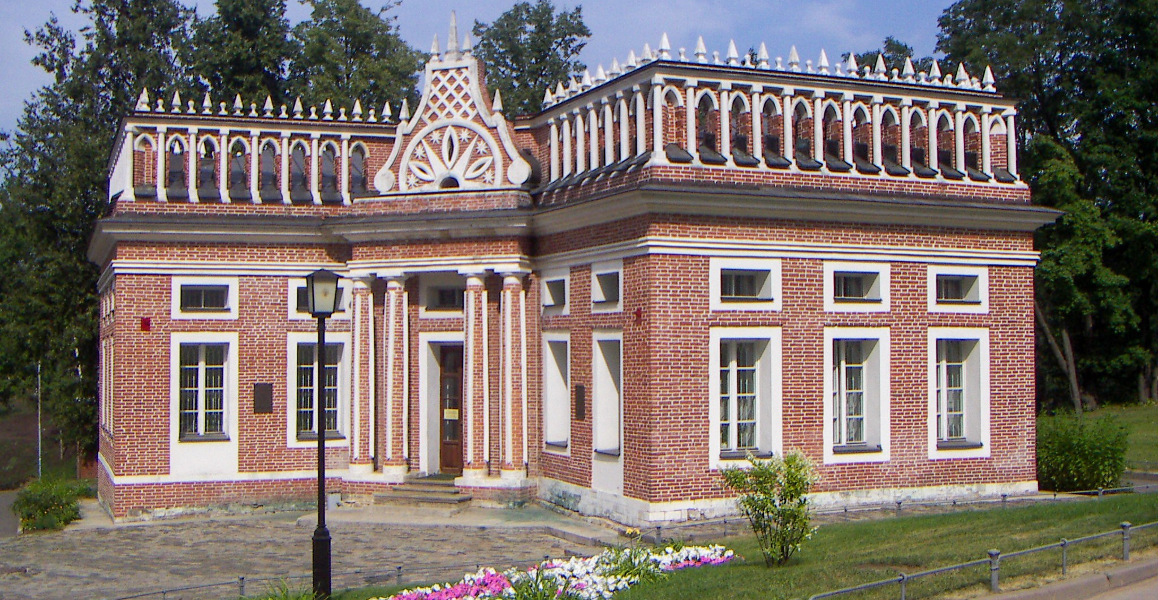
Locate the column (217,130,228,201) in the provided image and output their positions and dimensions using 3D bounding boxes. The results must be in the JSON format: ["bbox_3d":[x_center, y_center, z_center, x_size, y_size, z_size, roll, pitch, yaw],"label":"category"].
[{"bbox_3d":[-7.968,-3.011,29.987,0.220,1.588,0.220,0,-2,-14],"label":"column"}]

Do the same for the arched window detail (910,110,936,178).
[{"bbox_3d":[7.069,-3.209,27.517,0.480,1.340,0.220,1,-3,-22],"label":"arched window detail"}]

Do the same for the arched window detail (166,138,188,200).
[{"bbox_3d":[-9.356,-3.046,31.150,0.507,1.419,0.200,1,-2,-23],"label":"arched window detail"}]

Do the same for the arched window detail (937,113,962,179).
[{"bbox_3d":[7.691,-3.188,27.782,0.520,1.309,0.280,1,-2,-23],"label":"arched window detail"}]

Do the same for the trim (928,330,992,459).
[{"bbox_3d":[7.567,1.857,26.717,1.509,2.604,0.196,1,-2,-23],"label":"trim"}]

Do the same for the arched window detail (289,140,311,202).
[{"bbox_3d":[-6.535,-2.987,31.380,0.520,1.417,0.280,0,-2,-16],"label":"arched window detail"}]

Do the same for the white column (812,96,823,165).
[{"bbox_3d":[4.737,-3.356,26.493,0.170,1.332,0.170,1,-2,-23],"label":"white column"}]

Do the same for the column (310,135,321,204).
[{"bbox_3d":[-6.184,-3.072,31.428,0.196,1.672,0.202,1,-2,-23],"label":"column"}]

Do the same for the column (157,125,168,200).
[{"bbox_3d":[-9.237,-3.000,29.668,0.220,1.652,0.220,0,-2,-14],"label":"column"}]

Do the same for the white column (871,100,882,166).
[{"bbox_3d":[6.015,-3.371,27.044,0.170,1.287,0.170,0,-2,0],"label":"white column"}]

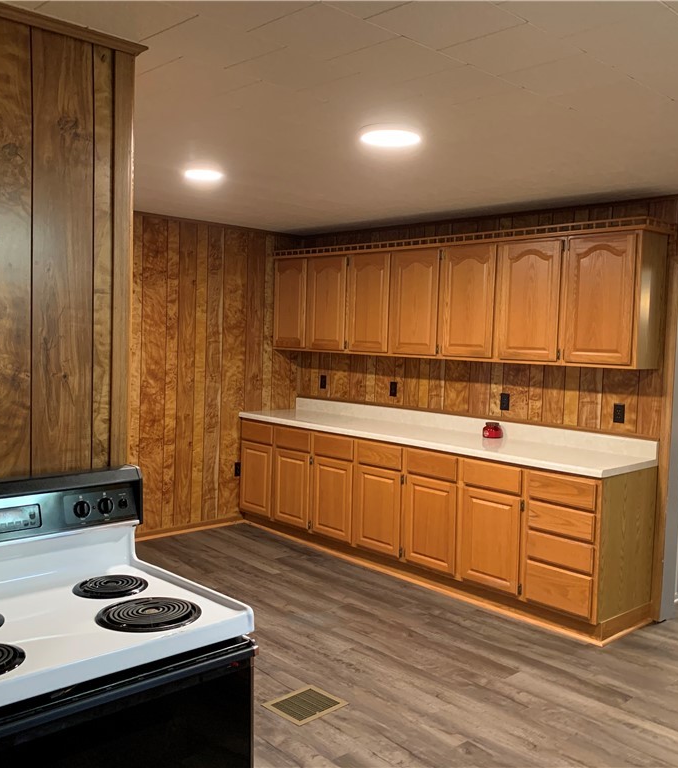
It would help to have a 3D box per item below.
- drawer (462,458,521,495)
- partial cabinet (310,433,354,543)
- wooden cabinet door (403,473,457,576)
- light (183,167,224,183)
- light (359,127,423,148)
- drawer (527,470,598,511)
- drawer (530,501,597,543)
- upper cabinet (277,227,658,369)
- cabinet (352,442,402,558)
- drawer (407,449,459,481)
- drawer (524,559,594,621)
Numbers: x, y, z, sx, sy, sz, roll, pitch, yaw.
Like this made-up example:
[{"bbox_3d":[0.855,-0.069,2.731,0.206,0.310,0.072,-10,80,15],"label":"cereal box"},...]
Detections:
[{"bbox_3d":[1.039,0.530,4.559,0.450,0.150,0.402,-2,5,-42],"label":"drawer"},{"bbox_3d":[0.169,0.723,5.646,0.604,0.745,0.450,-2,5,-42],"label":"partial cabinet"},{"bbox_3d":[0.575,0.867,4.774,0.030,0.563,0.411,-2,5,-42],"label":"wooden cabinet door"},{"bbox_3d":[-0.691,-1.052,3.905,0.220,0.035,0.220,1,4,0],"label":"light"},{"bbox_3d":[0.206,-0.971,3.064,0.230,0.035,0.230,1,4,0],"label":"light"},{"bbox_3d":[1.325,0.562,4.213,0.400,0.153,0.407,-2,6,-43],"label":"drawer"},{"bbox_3d":[1.321,0.724,4.224,0.400,0.145,0.402,-2,6,-43],"label":"drawer"},{"bbox_3d":[0.630,-0.575,5.295,0.325,0.779,3.143,-2,6,-43],"label":"upper cabinet"},{"bbox_3d":[0.478,0.753,5.306,0.604,0.745,0.450,-2,5,-42],"label":"cabinet"},{"bbox_3d":[0.717,0.494,4.868,0.400,0.150,0.399,-2,6,-43],"label":"drawer"},{"bbox_3d":[1.337,1.087,4.253,0.450,0.221,0.390,-2,5,-42],"label":"drawer"}]

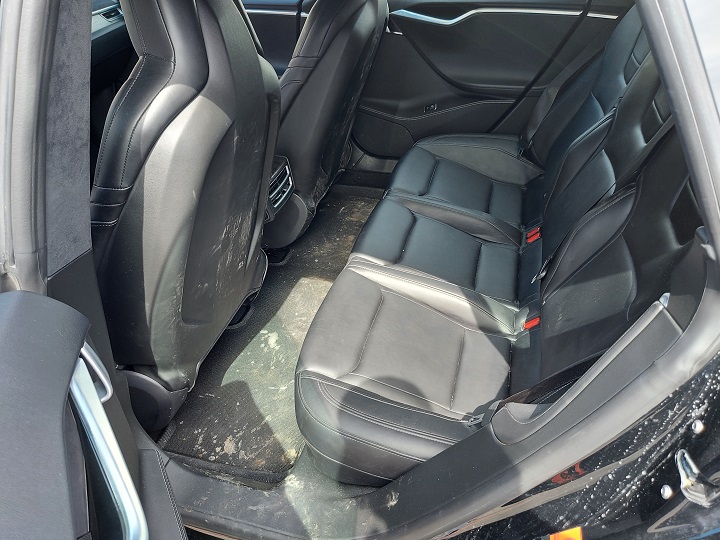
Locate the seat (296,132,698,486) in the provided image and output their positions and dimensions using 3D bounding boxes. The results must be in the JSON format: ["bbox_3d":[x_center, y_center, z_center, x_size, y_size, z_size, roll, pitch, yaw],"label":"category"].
[{"bbox_3d":[0.279,0.069,1.083,0.800,0.900,0.510,10,38,13],"label":"seat"}]

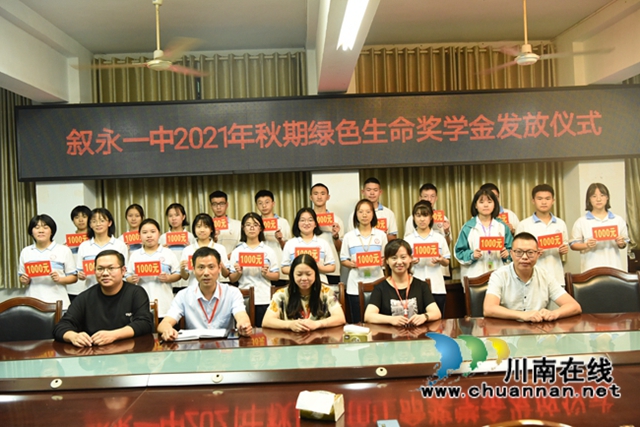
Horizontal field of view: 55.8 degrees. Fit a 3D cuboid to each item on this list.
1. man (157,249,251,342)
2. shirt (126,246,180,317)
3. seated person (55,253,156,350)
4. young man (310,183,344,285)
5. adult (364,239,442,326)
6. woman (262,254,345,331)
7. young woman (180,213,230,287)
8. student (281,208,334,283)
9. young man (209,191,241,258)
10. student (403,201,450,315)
[{"bbox_3d":[-0.750,0.874,4.071,0.610,1.294,0.770,-2,1,-5],"label":"man"},{"bbox_3d":[-1.369,0.563,4.972,0.450,0.610,0.280,-2,0,-9],"label":"shirt"},{"bbox_3d":[-1.412,0.895,4.012,0.630,1.303,0.780,-2,1,-3],"label":"seated person"},{"bbox_3d":[0.017,0.580,5.752,0.460,1.752,0.360,-2,1,0],"label":"young man"},{"bbox_3d":[0.524,0.799,3.743,0.470,1.285,0.680,-2,0,3],"label":"adult"},{"bbox_3d":[-0.086,0.886,4.131,0.550,1.218,0.720,-2,1,-1],"label":"woman"},{"bbox_3d":[-0.970,0.748,5.187,0.430,1.514,0.370,-2,1,-5],"label":"young woman"},{"bbox_3d":[-0.098,0.715,5.226,0.460,1.514,0.370,-2,1,-2],"label":"student"},{"bbox_3d":[-0.908,0.635,5.622,0.460,1.715,0.360,-2,0,-5],"label":"young man"},{"bbox_3d":[0.915,0.663,5.105,0.420,1.547,0.370,-2,1,3],"label":"student"}]

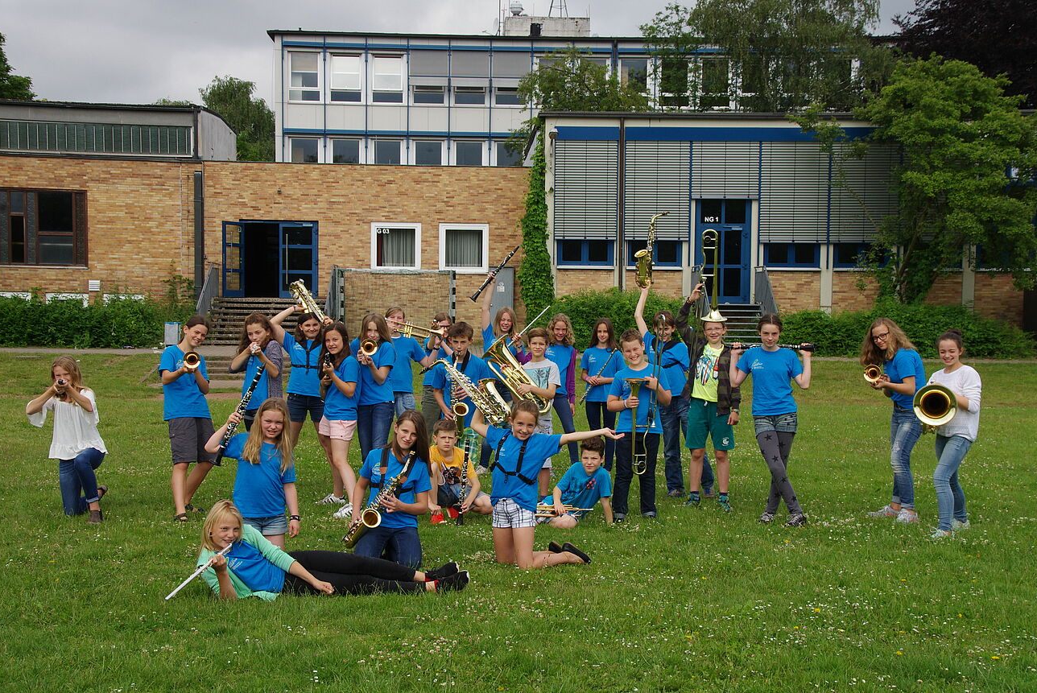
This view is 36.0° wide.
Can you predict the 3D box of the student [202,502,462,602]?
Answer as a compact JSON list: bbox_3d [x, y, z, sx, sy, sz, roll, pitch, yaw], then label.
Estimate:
[{"bbox_3d":[-1.046,1.122,9.000,1.530,0.540,0.440,0,2,-6],"label":"student"}]

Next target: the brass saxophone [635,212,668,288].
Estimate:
[{"bbox_3d":[1.118,-0.804,13.300,0.320,0.645,0.150,-1,8,-35],"label":"brass saxophone"}]

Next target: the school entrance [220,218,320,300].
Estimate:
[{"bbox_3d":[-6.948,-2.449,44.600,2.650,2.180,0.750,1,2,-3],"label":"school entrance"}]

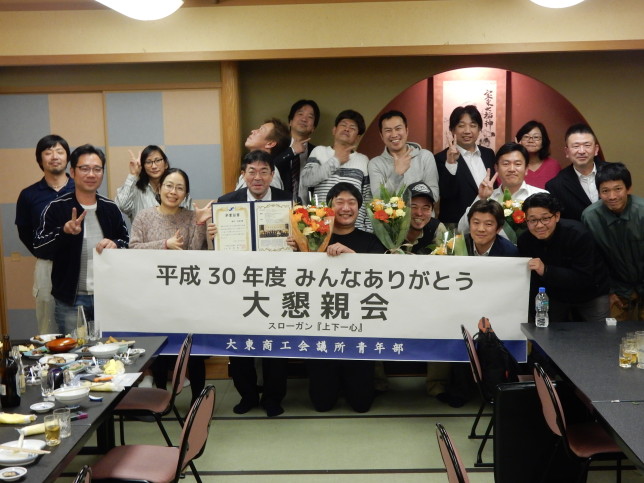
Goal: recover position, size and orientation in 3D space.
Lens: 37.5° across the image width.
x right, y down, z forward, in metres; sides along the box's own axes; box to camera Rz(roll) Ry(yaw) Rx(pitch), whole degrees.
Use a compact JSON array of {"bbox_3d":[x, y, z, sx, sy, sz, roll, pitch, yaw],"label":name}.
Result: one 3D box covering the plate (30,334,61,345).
[{"bbox_3d":[-1.427,0.506,4.912,0.170,0.040,0.150,-1,7,2],"label":"plate"}]

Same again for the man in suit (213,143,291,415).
[{"bbox_3d":[-0.373,0.247,5.592,0.480,1.570,0.430,-1,7,2],"label":"man in suit"}]

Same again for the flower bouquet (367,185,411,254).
[{"bbox_3d":[0.382,-0.090,5.409,0.260,0.470,0.200,-1,7,2],"label":"flower bouquet"}]

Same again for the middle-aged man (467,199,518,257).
[{"bbox_3d":[0.961,0.375,5.474,0.540,1.258,0.580,0,7,7],"label":"middle-aged man"}]

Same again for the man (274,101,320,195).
[{"bbox_3d":[-0.133,-0.032,6.165,0.500,1.775,0.340,-2,7,-3],"label":"man"}]

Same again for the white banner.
[{"bbox_3d":[-0.057,0.361,5.327,2.440,0.590,0.050,1,7,0],"label":"white banner"}]

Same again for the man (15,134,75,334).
[{"bbox_3d":[-1.586,0.194,5.732,0.490,1.671,0.340,-3,7,-13],"label":"man"}]

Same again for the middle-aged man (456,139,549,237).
[{"bbox_3d":[1.122,0.190,5.710,0.540,1.563,0.400,0,7,9],"label":"middle-aged man"}]

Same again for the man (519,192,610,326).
[{"bbox_3d":[1.381,0.364,5.439,0.540,1.302,0.620,1,8,20],"label":"man"}]

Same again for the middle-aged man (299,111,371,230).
[{"bbox_3d":[0.106,0.013,6.092,0.540,1.713,0.360,-1,7,0],"label":"middle-aged man"}]

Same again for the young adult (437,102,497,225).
[{"bbox_3d":[0.932,-0.003,6.035,0.500,1.721,0.340,-1,7,3],"label":"young adult"}]

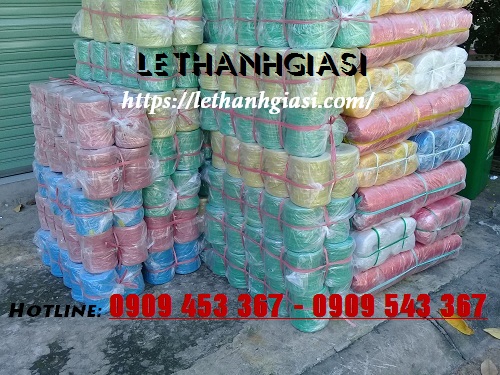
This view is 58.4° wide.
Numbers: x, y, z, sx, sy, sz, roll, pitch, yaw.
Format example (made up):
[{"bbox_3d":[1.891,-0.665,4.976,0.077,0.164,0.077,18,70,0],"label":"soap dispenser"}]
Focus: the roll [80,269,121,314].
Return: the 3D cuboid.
[{"bbox_3d":[-0.755,0.515,2.300,0.183,0.205,0.183,-16,25,-34],"label":"roll"}]

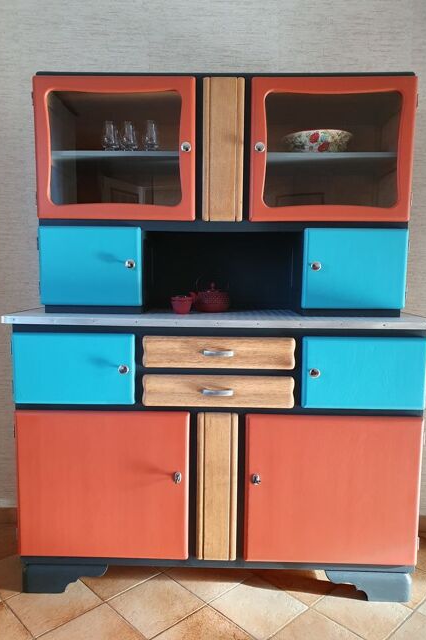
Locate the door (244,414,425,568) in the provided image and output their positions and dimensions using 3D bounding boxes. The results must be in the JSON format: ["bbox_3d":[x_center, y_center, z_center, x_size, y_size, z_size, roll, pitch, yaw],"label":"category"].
[{"bbox_3d":[0.352,0.502,1.425,0.511,0.451,0.022,1,6,1],"label":"door"}]

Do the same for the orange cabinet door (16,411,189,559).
[{"bbox_3d":[-0.324,0.493,1.439,0.510,0.452,0.022,1,6,1],"label":"orange cabinet door"}]

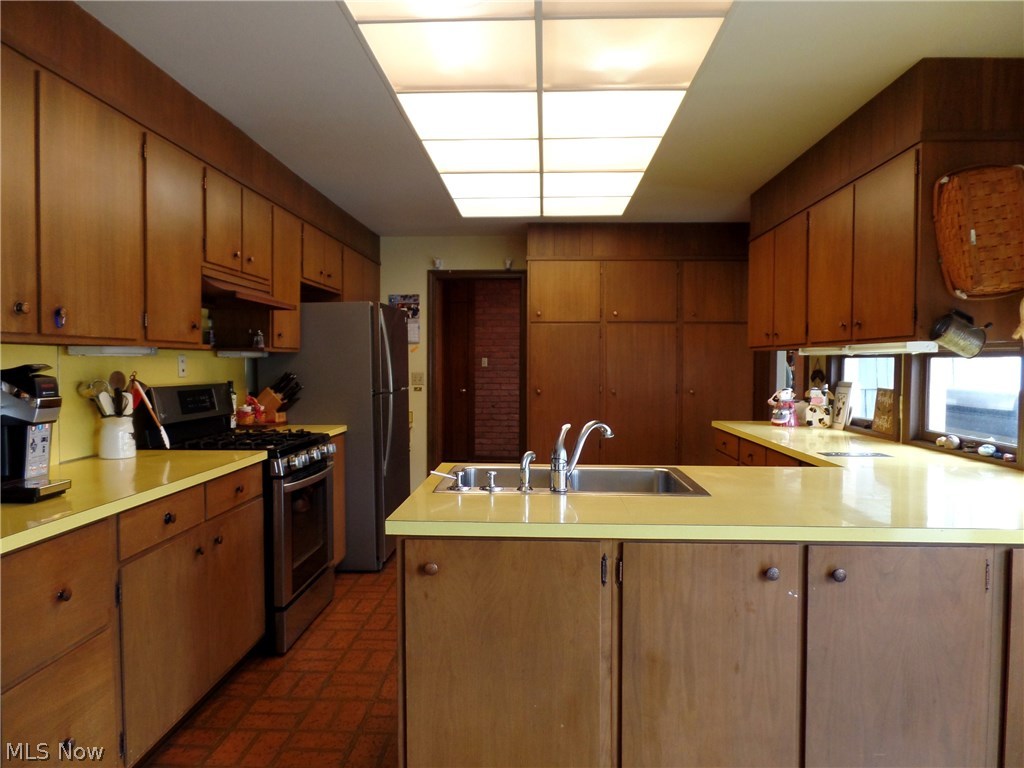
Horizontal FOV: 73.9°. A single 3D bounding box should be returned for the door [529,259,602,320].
[{"bbox_3d":[0.443,-0.769,5.668,0.588,0.510,0.028,0,2,3],"label":"door"}]

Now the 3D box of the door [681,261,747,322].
[{"bbox_3d":[1.659,-0.748,5.507,0.553,0.492,0.025,0,2,3],"label":"door"}]

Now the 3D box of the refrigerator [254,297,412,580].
[{"bbox_3d":[-1.151,0.323,4.607,0.820,1.670,0.795,0,2,3],"label":"refrigerator"}]

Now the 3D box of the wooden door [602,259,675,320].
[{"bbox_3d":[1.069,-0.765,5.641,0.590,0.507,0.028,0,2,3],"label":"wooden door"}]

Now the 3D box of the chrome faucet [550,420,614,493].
[{"bbox_3d":[0.223,0.220,2.161,0.250,0.212,0.060,-1,2,-37],"label":"chrome faucet"}]

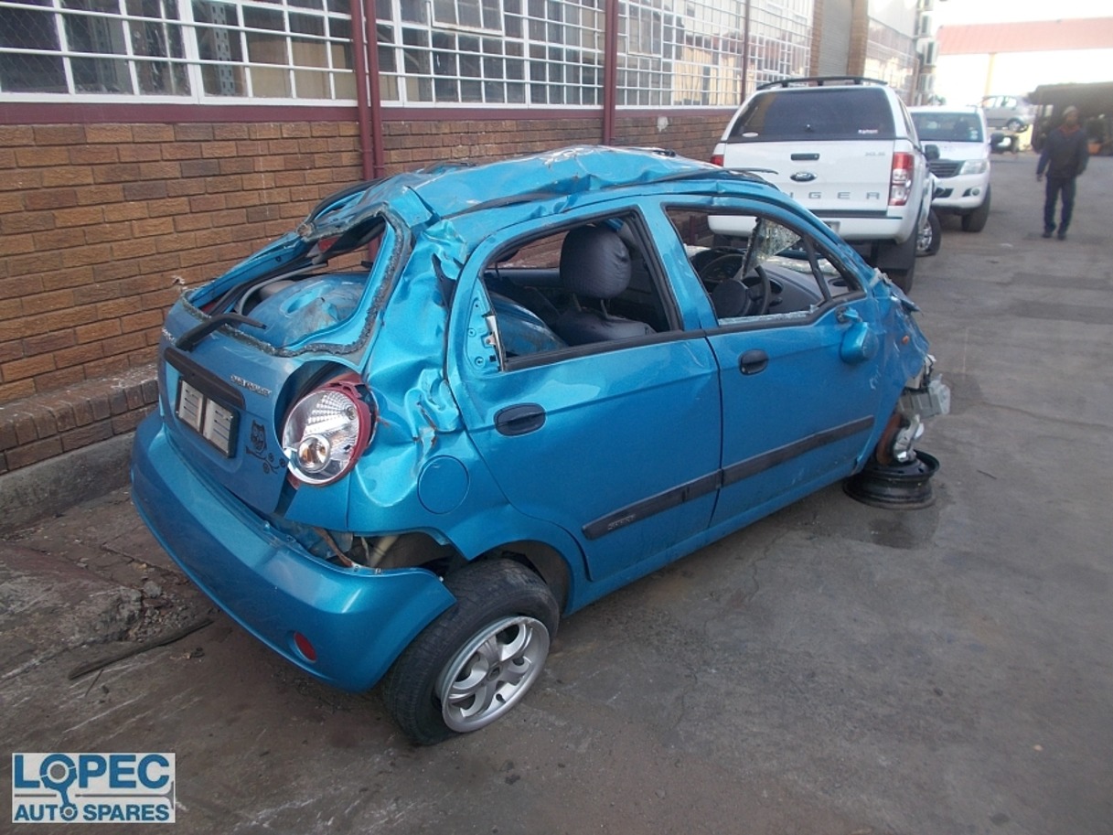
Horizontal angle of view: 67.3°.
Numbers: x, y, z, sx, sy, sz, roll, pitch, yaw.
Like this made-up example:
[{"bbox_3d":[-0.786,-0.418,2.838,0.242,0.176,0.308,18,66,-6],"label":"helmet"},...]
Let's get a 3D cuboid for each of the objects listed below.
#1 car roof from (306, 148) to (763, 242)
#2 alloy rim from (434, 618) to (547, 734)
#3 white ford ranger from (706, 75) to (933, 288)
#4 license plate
[{"bbox_3d":[-0.104,-0.741,2.741,1.550,0.280,1.120,-18,26,-40],"label":"car roof"},{"bbox_3d":[-0.207,0.661,2.291,0.365,0.365,0.150,-18,36,-39],"label":"alloy rim"},{"bbox_3d":[3.190,-2.660,9.330,1.900,1.880,5.350,8,21,23],"label":"white ford ranger"},{"bbox_3d":[-0.964,-0.003,2.305,0.020,0.120,0.430,1,13,-45],"label":"license plate"}]

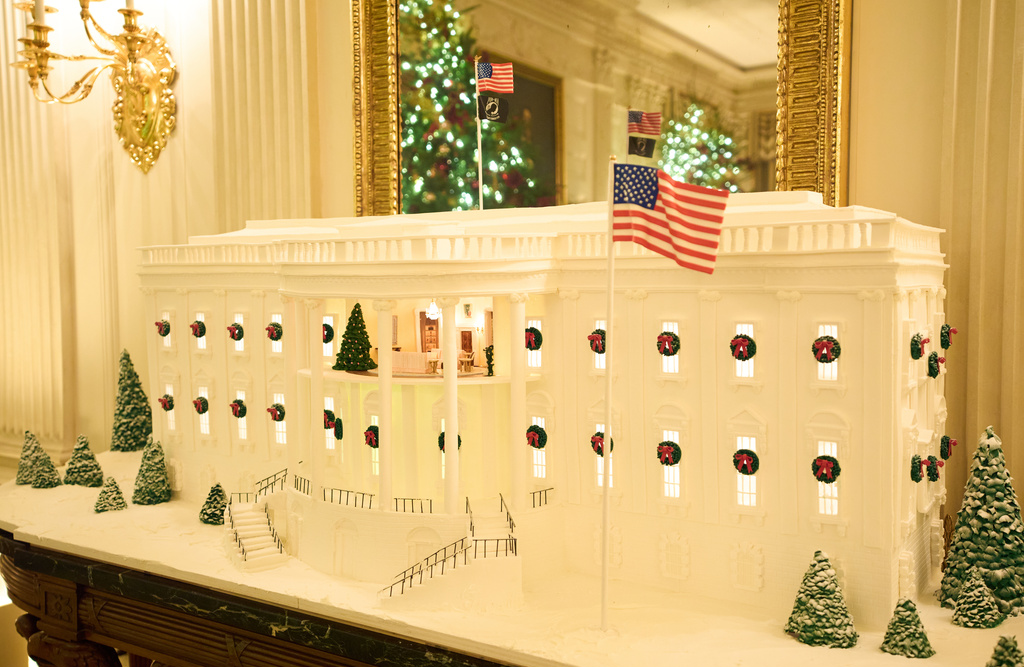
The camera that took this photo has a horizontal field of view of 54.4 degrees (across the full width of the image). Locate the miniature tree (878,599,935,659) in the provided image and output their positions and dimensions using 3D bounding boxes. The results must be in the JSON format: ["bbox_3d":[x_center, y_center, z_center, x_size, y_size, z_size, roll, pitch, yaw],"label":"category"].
[{"bbox_3d":[0.515,0.376,1.294,0.072,0.068,0.072,2,5,35],"label":"miniature tree"}]

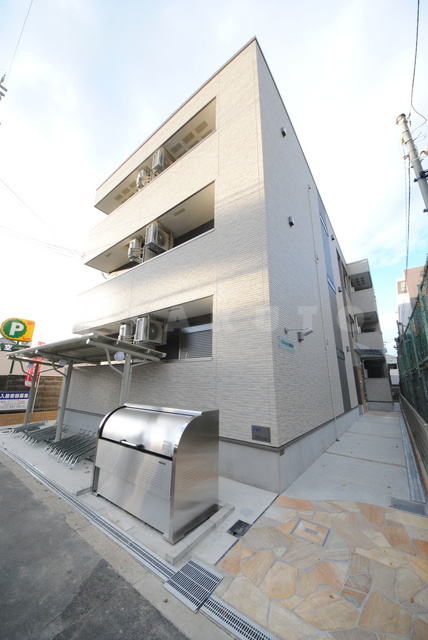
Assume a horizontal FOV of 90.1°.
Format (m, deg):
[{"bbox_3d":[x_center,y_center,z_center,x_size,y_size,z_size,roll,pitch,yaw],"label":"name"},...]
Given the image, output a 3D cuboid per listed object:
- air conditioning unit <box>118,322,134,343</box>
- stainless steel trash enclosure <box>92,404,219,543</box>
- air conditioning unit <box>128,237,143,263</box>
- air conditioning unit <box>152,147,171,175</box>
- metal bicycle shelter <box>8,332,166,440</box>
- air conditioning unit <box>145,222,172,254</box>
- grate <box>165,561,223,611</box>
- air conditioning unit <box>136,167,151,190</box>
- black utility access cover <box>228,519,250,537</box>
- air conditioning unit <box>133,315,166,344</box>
[{"bbox_3d":[-2.647,0.500,6.993,0.290,0.570,0.760,-9,-17,33],"label":"air conditioning unit"},{"bbox_3d":[-0.837,1.859,3.037,1.640,1.150,0.860,-9,-17,33],"label":"stainless steel trash enclosure"},{"bbox_3d":[-2.517,-2.313,7.475,0.290,0.570,0.760,-9,-17,33],"label":"air conditioning unit"},{"bbox_3d":[-1.779,-5.471,7.684,0.290,0.570,0.760,-9,-17,33],"label":"air conditioning unit"},{"bbox_3d":[-3.763,1.875,5.477,5.300,2.300,1.650,-9,-17,33],"label":"metal bicycle shelter"},{"bbox_3d":[-1.865,-2.679,7.176,0.290,0.570,0.760,-9,-17,33],"label":"air conditioning unit"},{"bbox_3d":[-0.168,2.136,1.735,0.330,0.040,0.330,-9,-17,33],"label":"grate"},{"bbox_3d":[-2.485,-5.136,8.193,0.290,0.570,0.760,-9,-17,33],"label":"air conditioning unit"},{"bbox_3d":[0.265,2.102,2.138,0.153,0.031,0.224,-9,-18,34],"label":"black utility access cover"},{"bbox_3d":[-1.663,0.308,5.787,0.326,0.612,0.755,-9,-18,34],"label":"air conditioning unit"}]

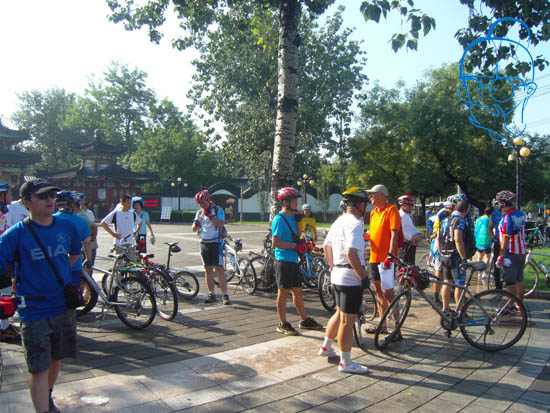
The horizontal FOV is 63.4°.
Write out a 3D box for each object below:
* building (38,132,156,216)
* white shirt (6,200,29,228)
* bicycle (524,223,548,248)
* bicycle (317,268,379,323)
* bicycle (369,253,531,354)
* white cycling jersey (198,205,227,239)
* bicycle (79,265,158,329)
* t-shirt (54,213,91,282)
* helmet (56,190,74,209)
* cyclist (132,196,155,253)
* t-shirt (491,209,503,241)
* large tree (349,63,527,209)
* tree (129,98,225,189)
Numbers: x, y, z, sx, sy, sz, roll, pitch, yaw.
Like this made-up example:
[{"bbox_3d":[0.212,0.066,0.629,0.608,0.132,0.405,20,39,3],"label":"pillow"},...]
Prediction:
[{"bbox_3d":[-18.900,-3.300,47.500,12.400,9.900,10.500,0,0,-11],"label":"building"},{"bbox_3d":[-3.645,0.273,6.400,0.500,0.680,0.320,0,0,37],"label":"white shirt"},{"bbox_3d":[9.500,1.100,16.700,1.680,1.020,0.560,0,0,18],"label":"bicycle"},{"bbox_3d":[0.994,1.110,6.100,0.580,1.020,1.650,0,0,-30],"label":"bicycle"},{"bbox_3d":[1.910,1.061,4.870,1.640,1.020,0.540,0,0,6],"label":"bicycle"},{"bbox_3d":[-1.020,0.265,7.150,0.480,0.600,0.320,1,2,25],"label":"white cycling jersey"},{"bbox_3d":[-2.220,1.066,5.900,1.680,1.000,0.600,0,0,28],"label":"bicycle"},{"bbox_3d":[-2.517,0.425,5.400,0.530,0.730,0.320,0,0,-9],"label":"t-shirt"},{"bbox_3d":[-2.548,-0.091,5.400,0.210,0.180,0.280,0,0,-12],"label":"helmet"},{"bbox_3d":[-2.760,0.689,9.100,0.520,1.730,0.380,0,0,-6],"label":"cyclist"},{"bbox_3d":[4.200,0.340,8.300,0.500,0.630,0.280,0,0,6],"label":"t-shirt"},{"bbox_3d":[9.900,-3.600,27.000,10.800,10.400,9.500,0,0,0],"label":"large tree"},{"bbox_3d":[-10.161,-4.954,45.000,9.800,12.300,9.000,0,0,0],"label":"tree"}]

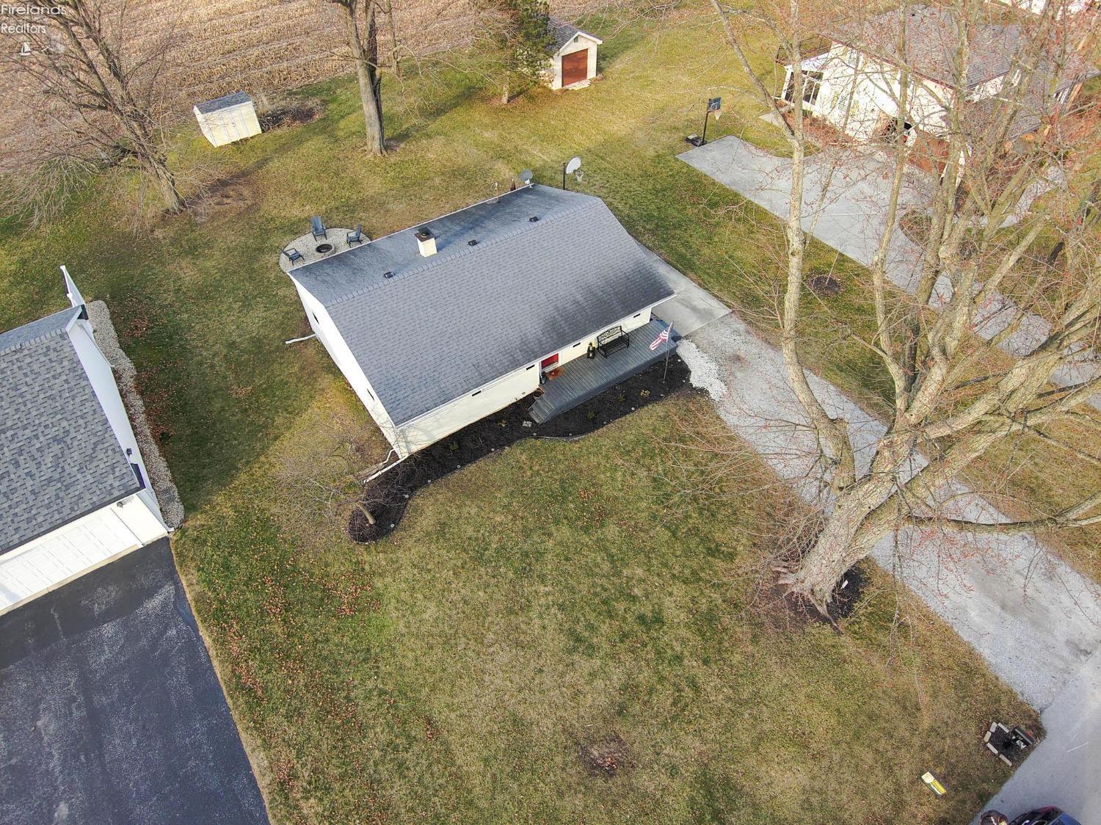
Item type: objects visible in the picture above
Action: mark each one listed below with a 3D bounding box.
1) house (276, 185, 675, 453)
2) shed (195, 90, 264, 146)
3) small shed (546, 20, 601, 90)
[{"bbox_3d":[-2.981,-5.098,27.762,12.400,4.500,10.340,-27,54,-22],"label":"house"},{"bbox_3d":[-19.986,-18.250,41.126,3.020,2.250,2.250,-31,55,-24],"label":"shed"},{"bbox_3d":[0.558,-25.266,46.334,4.150,3.350,4.600,-29,54,-23],"label":"small shed"}]

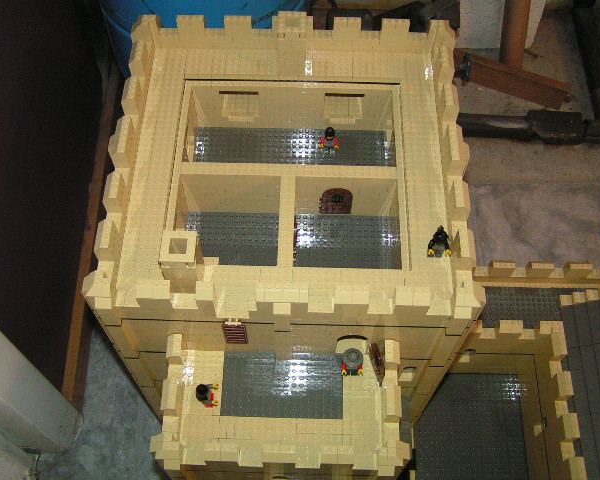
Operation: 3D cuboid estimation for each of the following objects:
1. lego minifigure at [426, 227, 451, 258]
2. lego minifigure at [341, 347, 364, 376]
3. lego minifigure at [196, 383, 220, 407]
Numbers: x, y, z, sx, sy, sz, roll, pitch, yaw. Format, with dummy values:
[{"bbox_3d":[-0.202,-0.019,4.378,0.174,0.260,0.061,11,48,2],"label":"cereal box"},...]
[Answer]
[{"bbox_3d":[0.140,0.004,0.699,0.023,0.047,0.016,1,61,1],"label":"lego minifigure"},{"bbox_3d":[0.056,0.131,0.740,0.023,0.042,0.022,1,61,1],"label":"lego minifigure"},{"bbox_3d":[-0.094,0.160,0.725,0.020,0.041,0.023,1,61,1],"label":"lego minifigure"}]

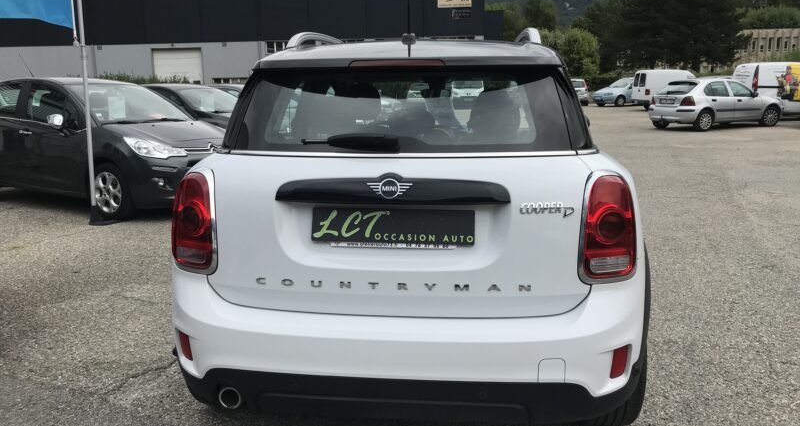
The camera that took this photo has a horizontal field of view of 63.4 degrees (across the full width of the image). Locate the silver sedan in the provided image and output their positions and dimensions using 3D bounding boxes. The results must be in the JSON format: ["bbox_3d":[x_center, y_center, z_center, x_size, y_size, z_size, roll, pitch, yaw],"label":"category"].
[{"bbox_3d":[9.289,-3.200,18.845,3.960,1.410,1.680,-6,13,-23],"label":"silver sedan"}]

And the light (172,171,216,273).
[{"bbox_3d":[-0.693,0.025,2.197,0.187,0.330,0.133,5,13,25],"label":"light"}]

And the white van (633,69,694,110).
[{"bbox_3d":[13.613,-5.895,30.904,4.400,1.910,1.800,-2,12,-5],"label":"white van"}]

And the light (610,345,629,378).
[{"bbox_3d":[0.701,0.473,2.067,0.064,0.106,0.035,-2,12,-8],"label":"light"}]

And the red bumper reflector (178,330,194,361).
[{"bbox_3d":[-0.736,0.459,2.240,0.064,0.106,0.035,4,12,22],"label":"red bumper reflector"}]

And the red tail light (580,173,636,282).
[{"bbox_3d":[0.663,0.041,2.034,0.187,0.330,0.133,-3,12,-12],"label":"red tail light"}]

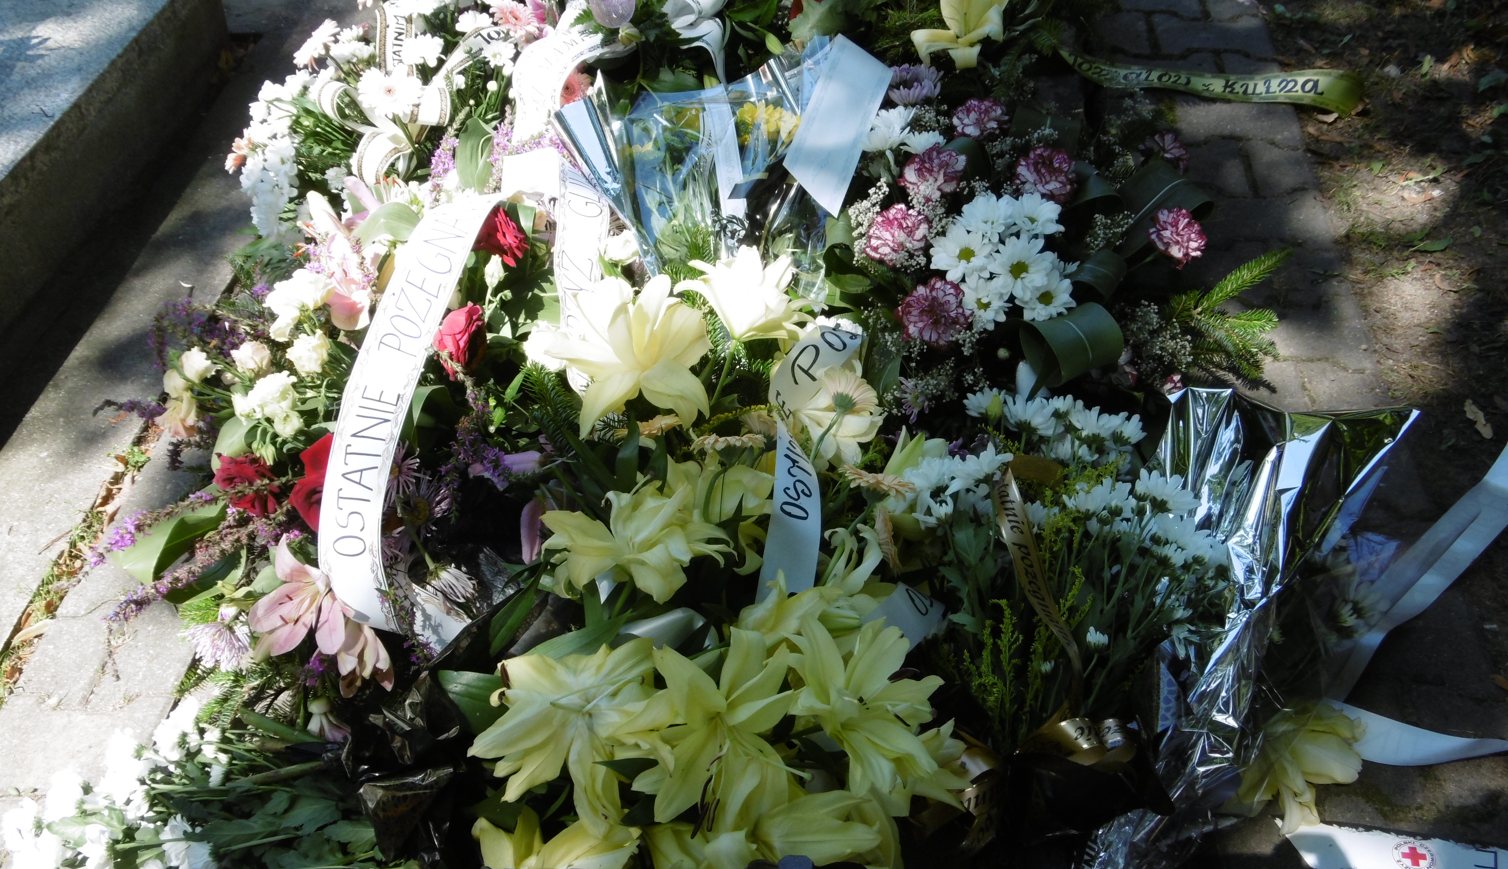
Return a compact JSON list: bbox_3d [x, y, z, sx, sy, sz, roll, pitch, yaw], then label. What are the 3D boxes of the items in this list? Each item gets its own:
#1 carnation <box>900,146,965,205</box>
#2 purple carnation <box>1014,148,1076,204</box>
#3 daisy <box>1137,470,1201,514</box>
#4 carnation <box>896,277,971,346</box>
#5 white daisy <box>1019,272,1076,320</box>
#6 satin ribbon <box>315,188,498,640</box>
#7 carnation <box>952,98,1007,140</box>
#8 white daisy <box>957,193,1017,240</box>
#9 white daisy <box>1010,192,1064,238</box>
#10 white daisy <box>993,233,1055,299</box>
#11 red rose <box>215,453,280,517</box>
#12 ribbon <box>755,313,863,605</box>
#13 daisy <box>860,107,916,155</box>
[{"bbox_3d":[0.200,-0.291,1.854,0.068,0.052,0.068,4,80,6],"label":"carnation"},{"bbox_3d":[0.325,-0.291,1.852,0.066,0.052,0.066,0,80,3],"label":"purple carnation"},{"bbox_3d":[0.392,0.055,1.570,0.062,0.058,0.032,5,39,15],"label":"daisy"},{"bbox_3d":[0.178,-0.122,1.639,0.073,0.073,0.055,4,-5,6],"label":"carnation"},{"bbox_3d":[0.317,-0.148,1.790,0.062,0.028,0.058,0,60,0],"label":"white daisy"},{"bbox_3d":[-0.327,-0.046,1.727,0.139,0.130,0.498,8,74,11],"label":"satin ribbon"},{"bbox_3d":[0.277,-0.387,2.030,0.067,0.052,0.065,0,38,0],"label":"carnation"},{"bbox_3d":[0.261,-0.243,1.850,0.068,0.030,0.062,0,52,6],"label":"white daisy"},{"bbox_3d":[0.315,-0.244,1.850,0.062,0.028,0.060,0,54,-6],"label":"white daisy"},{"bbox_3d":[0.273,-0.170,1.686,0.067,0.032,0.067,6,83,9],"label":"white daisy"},{"bbox_3d":[-0.563,0.056,1.837,0.073,0.058,0.073,-1,79,6],"label":"red rose"},{"bbox_3d":[0.053,0.020,1.570,0.105,0.090,0.340,4,52,7],"label":"ribbon"},{"bbox_3d":[0.156,-0.355,1.931,0.064,0.035,0.064,13,83,16],"label":"daisy"}]

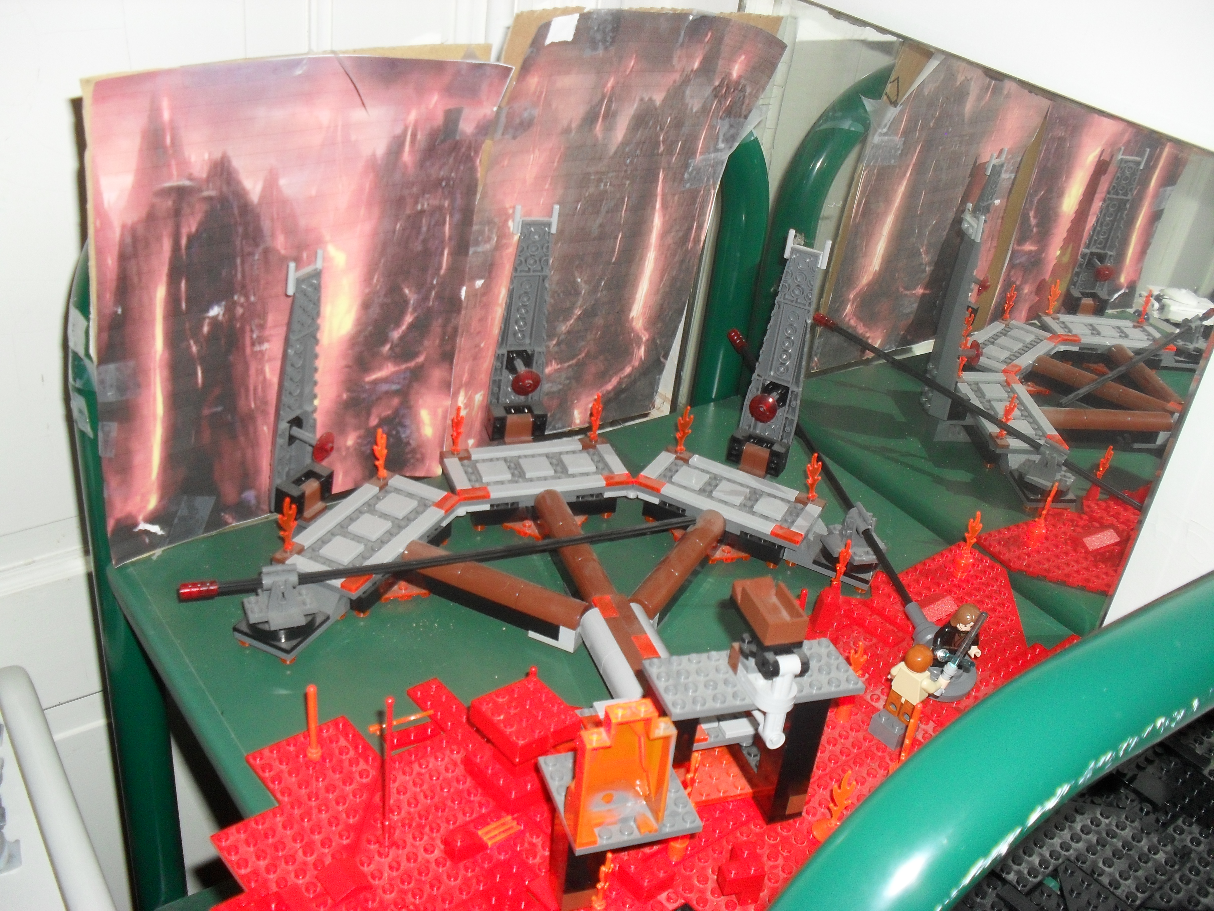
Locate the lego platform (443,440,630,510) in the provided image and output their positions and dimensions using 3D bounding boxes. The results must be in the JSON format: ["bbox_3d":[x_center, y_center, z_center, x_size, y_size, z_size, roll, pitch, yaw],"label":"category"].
[{"bbox_3d":[-0.039,0.010,0.673,0.096,0.009,0.048,-5,31,-20],"label":"lego platform"}]

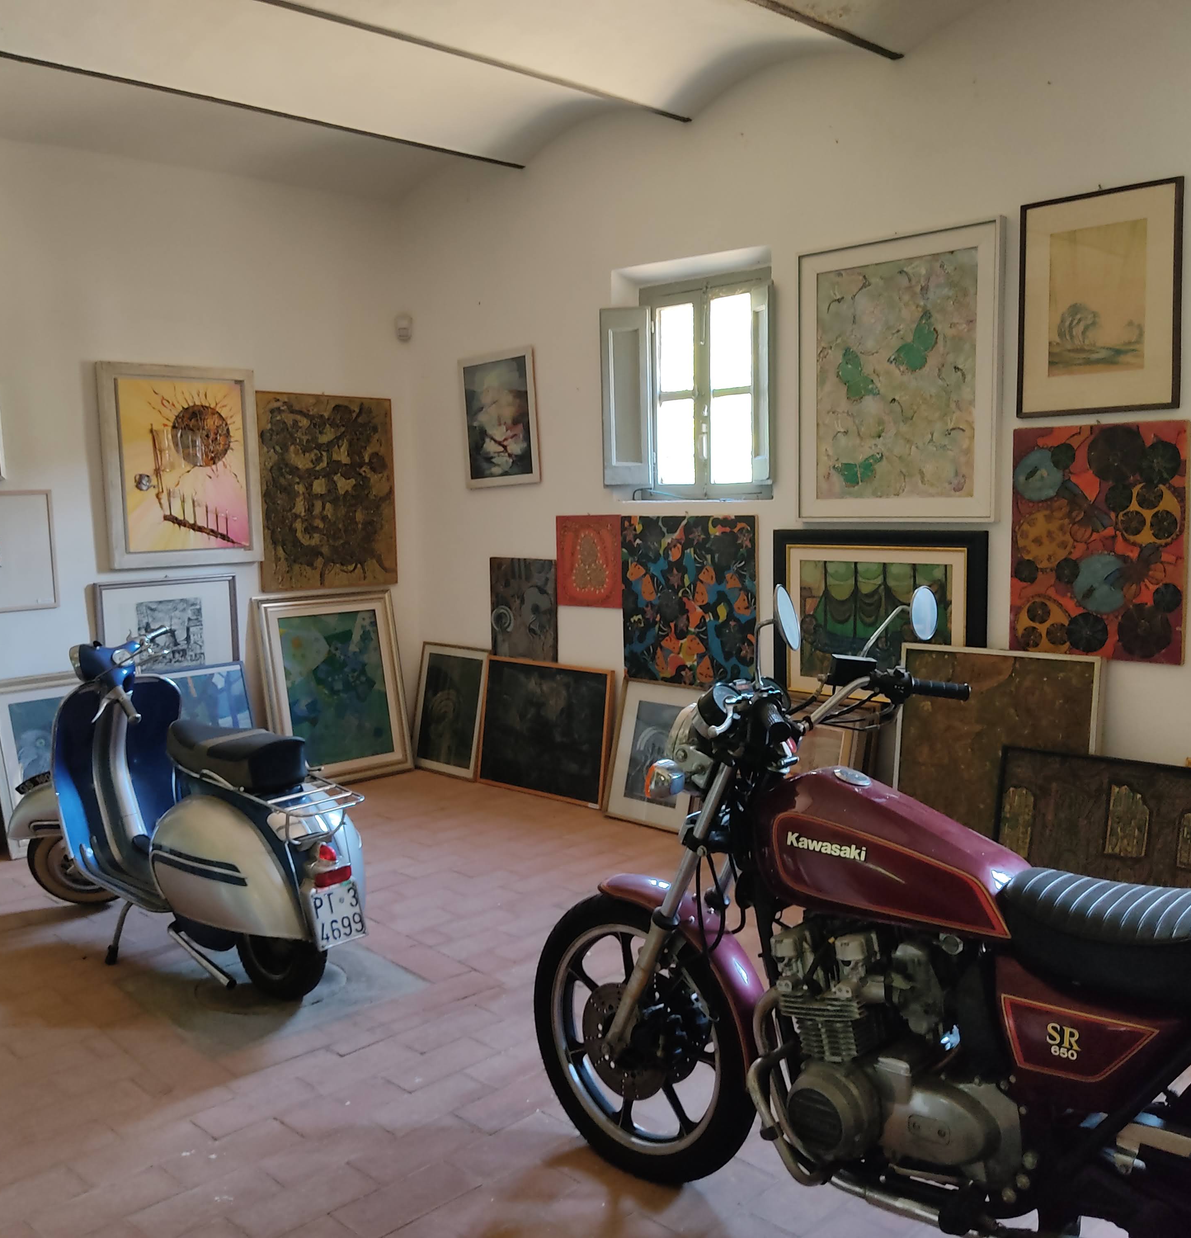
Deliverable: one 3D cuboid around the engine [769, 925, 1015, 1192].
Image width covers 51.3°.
[{"bbox_3d":[0.628,0.783,2.336,0.450,0.460,0.460,3,7,35],"label":"engine"}]

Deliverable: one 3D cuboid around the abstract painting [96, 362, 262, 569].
[{"bbox_3d":[-1.964,-0.725,5.925,0.775,0.942,0.045,-7,9,-44],"label":"abstract painting"}]

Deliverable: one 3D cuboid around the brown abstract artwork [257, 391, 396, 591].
[{"bbox_3d":[-1.415,-0.670,6.564,0.819,1.010,0.028,-6,7,-43],"label":"brown abstract artwork"}]

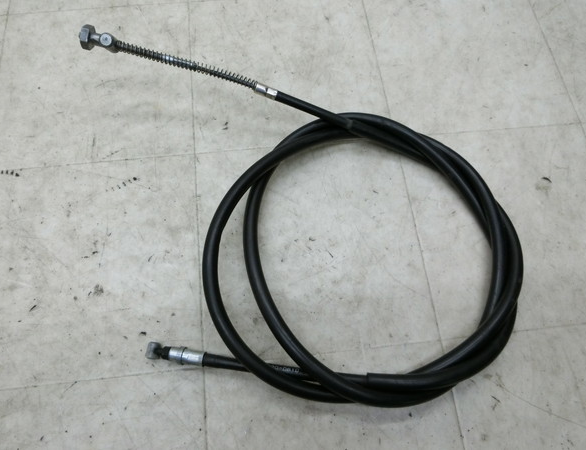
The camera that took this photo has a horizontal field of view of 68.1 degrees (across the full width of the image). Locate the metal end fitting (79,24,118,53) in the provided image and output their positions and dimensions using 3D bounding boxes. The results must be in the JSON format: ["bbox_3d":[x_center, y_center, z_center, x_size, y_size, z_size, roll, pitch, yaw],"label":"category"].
[{"bbox_3d":[-0.136,-0.129,0.304,0.026,0.017,0.017,12,69,-8],"label":"metal end fitting"}]

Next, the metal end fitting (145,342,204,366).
[{"bbox_3d":[-0.072,0.079,0.263,0.035,0.011,0.011,7,69,0],"label":"metal end fitting"}]

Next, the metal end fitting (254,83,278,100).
[{"bbox_3d":[-0.019,-0.097,0.315,0.017,0.007,0.007,24,70,0],"label":"metal end fitting"}]

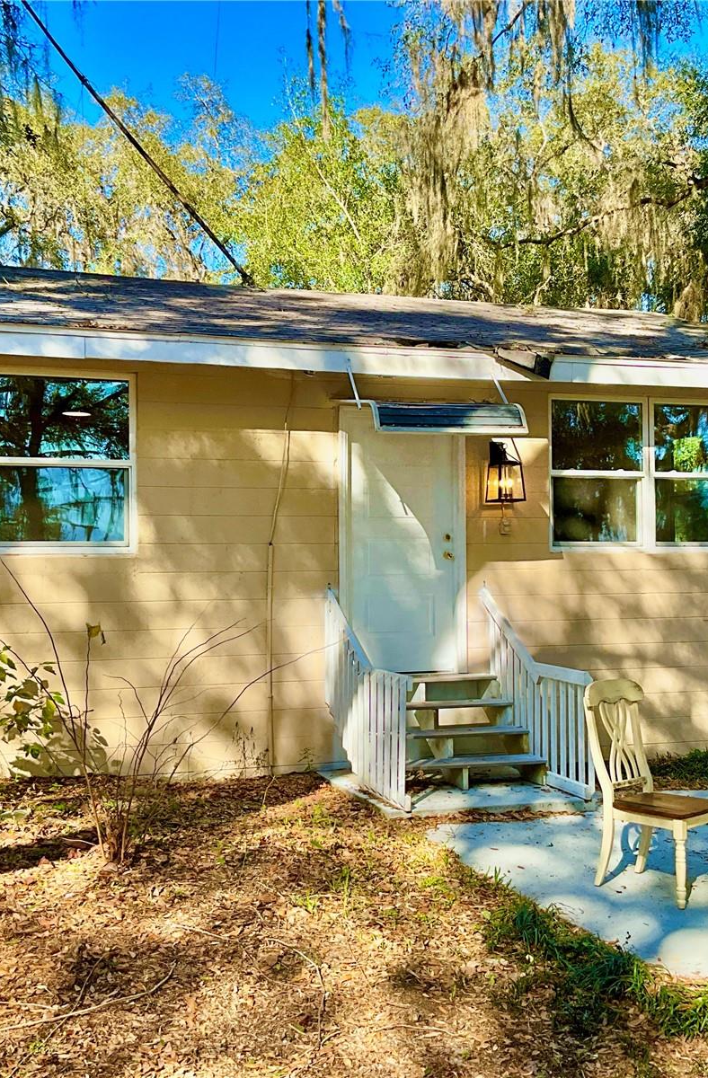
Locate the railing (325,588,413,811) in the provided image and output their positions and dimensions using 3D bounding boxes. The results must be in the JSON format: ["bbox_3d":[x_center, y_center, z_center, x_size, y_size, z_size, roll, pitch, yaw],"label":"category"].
[{"bbox_3d":[0.078,1.025,8.190,0.091,1.364,1.586,0,-1,-19],"label":"railing"}]

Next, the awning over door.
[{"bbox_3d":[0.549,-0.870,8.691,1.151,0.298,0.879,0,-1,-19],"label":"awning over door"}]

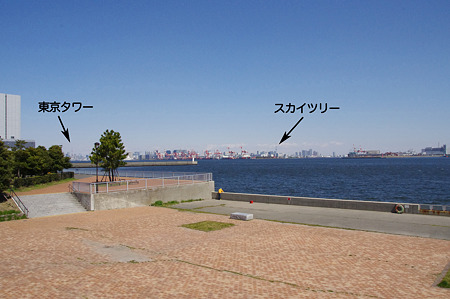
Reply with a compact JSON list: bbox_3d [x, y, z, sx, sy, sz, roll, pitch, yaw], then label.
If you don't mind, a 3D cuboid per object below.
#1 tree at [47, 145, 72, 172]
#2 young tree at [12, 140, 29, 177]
[{"bbox_3d":[-24.643,1.862,50.469,3.700,5.220,3.700,0,-1,0],"label":"tree"},{"bbox_3d":[-25.176,1.569,41.474,2.600,5.350,2.600,0,-1,0],"label":"young tree"}]

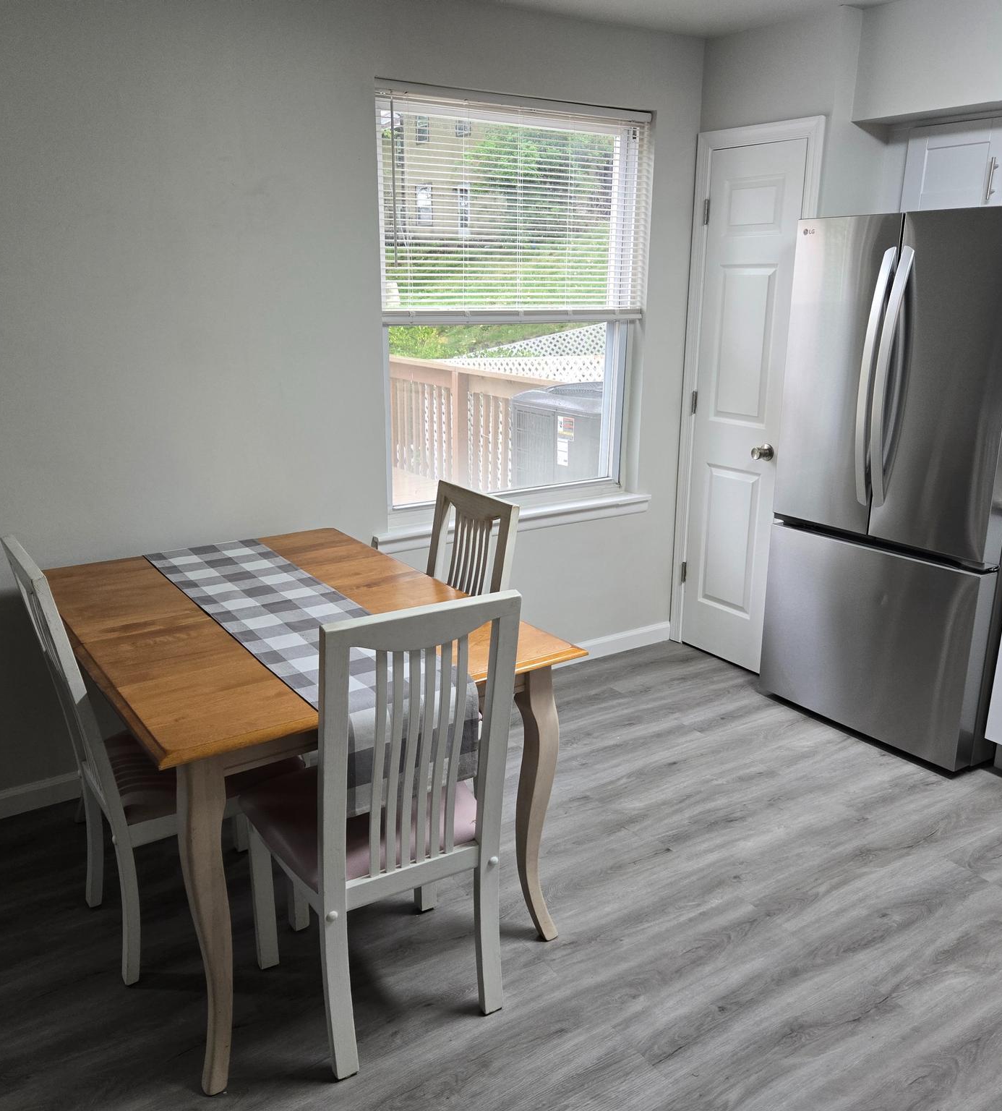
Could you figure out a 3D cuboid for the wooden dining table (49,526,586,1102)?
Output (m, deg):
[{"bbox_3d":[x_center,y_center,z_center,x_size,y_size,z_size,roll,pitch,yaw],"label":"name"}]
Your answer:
[{"bbox_3d":[-0.568,0.493,2.594,0.945,0.757,1.345,-10,19,-33],"label":"wooden dining table"}]

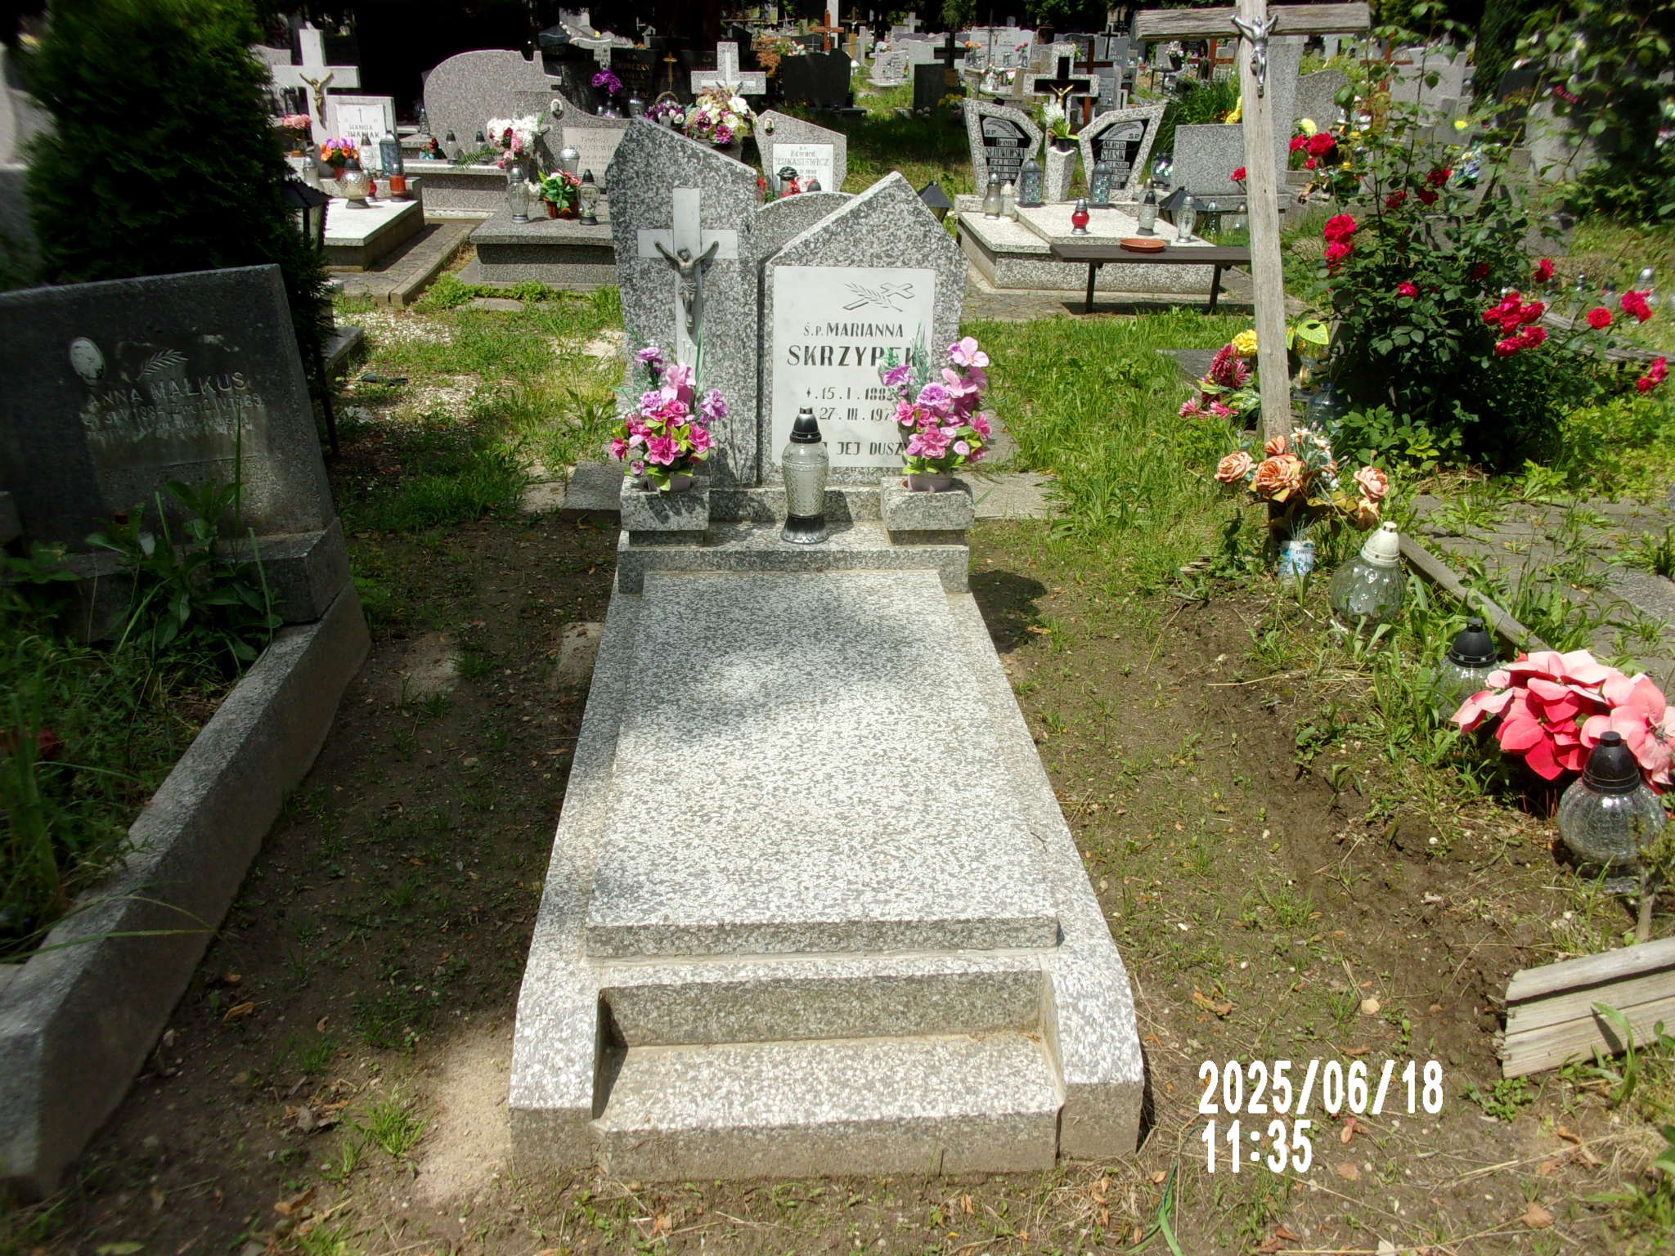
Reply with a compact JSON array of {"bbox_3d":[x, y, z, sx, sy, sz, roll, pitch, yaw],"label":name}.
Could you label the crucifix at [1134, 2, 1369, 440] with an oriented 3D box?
[{"bbox_3d":[1.173,-0.984,3.770,0.627,1.699,0.100,-9,22,0],"label":"crucifix"}]

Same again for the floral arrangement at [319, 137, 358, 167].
[{"bbox_3d":[-3.482,-3.313,9.477,0.264,0.217,0.240,0,24,-4],"label":"floral arrangement"}]

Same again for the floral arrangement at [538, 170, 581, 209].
[{"bbox_3d":[-1.698,-2.659,8.284,0.257,0.261,0.230,0,24,-4],"label":"floral arrangement"}]

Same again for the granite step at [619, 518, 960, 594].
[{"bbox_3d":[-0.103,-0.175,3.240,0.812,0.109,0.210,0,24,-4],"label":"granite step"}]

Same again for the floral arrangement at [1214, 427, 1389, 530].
[{"bbox_3d":[1.316,-0.412,3.846,0.510,0.287,0.340,0,24,-4],"label":"floral arrangement"}]

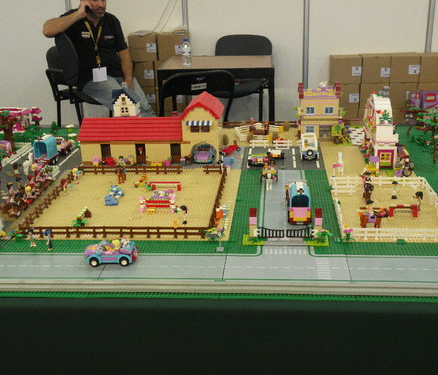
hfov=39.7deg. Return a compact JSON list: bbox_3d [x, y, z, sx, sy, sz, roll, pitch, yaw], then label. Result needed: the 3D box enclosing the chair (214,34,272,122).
[{"bbox_3d":[0.175,-0.740,4.740,0.510,0.820,0.570,2,20,11],"label":"chair"}]

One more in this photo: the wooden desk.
[{"bbox_3d":[0.012,-0.563,4.537,0.800,0.740,0.615,0,20,5],"label":"wooden desk"}]

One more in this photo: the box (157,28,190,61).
[{"bbox_3d":[-0.363,-1.155,4.985,0.231,0.206,0.190,0,20,5],"label":"box"}]

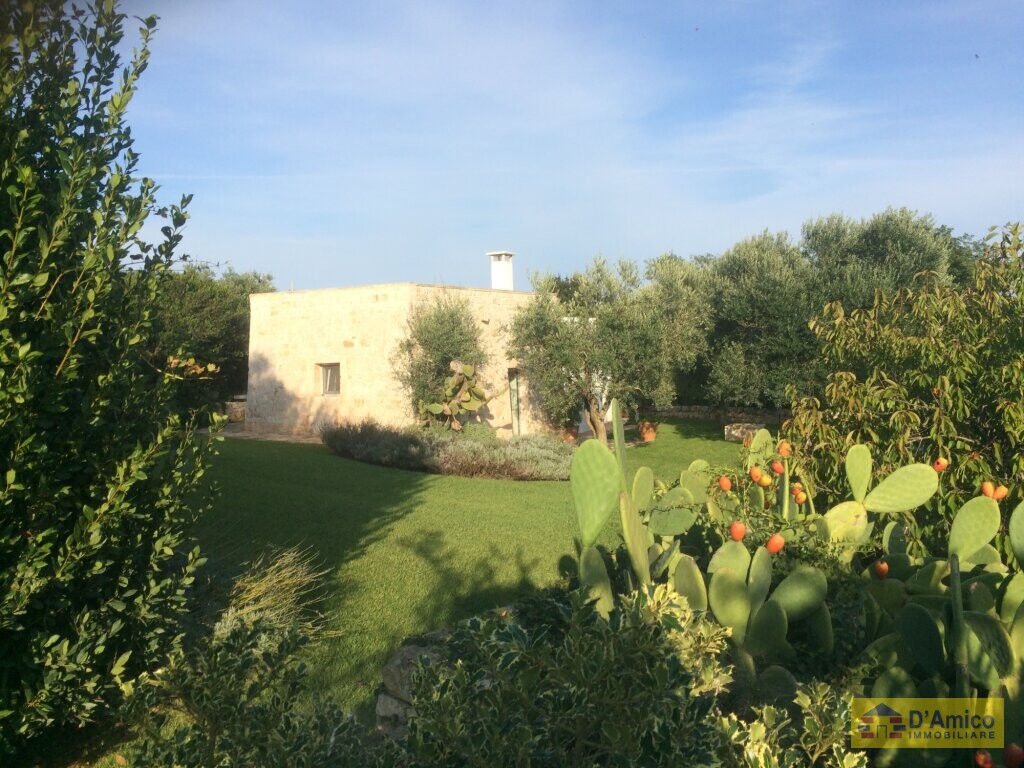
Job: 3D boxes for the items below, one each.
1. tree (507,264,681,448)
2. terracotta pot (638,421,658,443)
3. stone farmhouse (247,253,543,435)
[{"bbox_3d":[2.100,-0.790,21.900,4.300,4.750,4.200,-1,0,0],"label":"tree"},{"bbox_3d":[3.650,1.280,23.000,0.500,0.560,0.500,-1,0,0],"label":"terracotta pot"},{"bbox_3d":[-3.500,-1.330,29.400,7.100,5.800,7.600,-1,0,37],"label":"stone farmhouse"}]

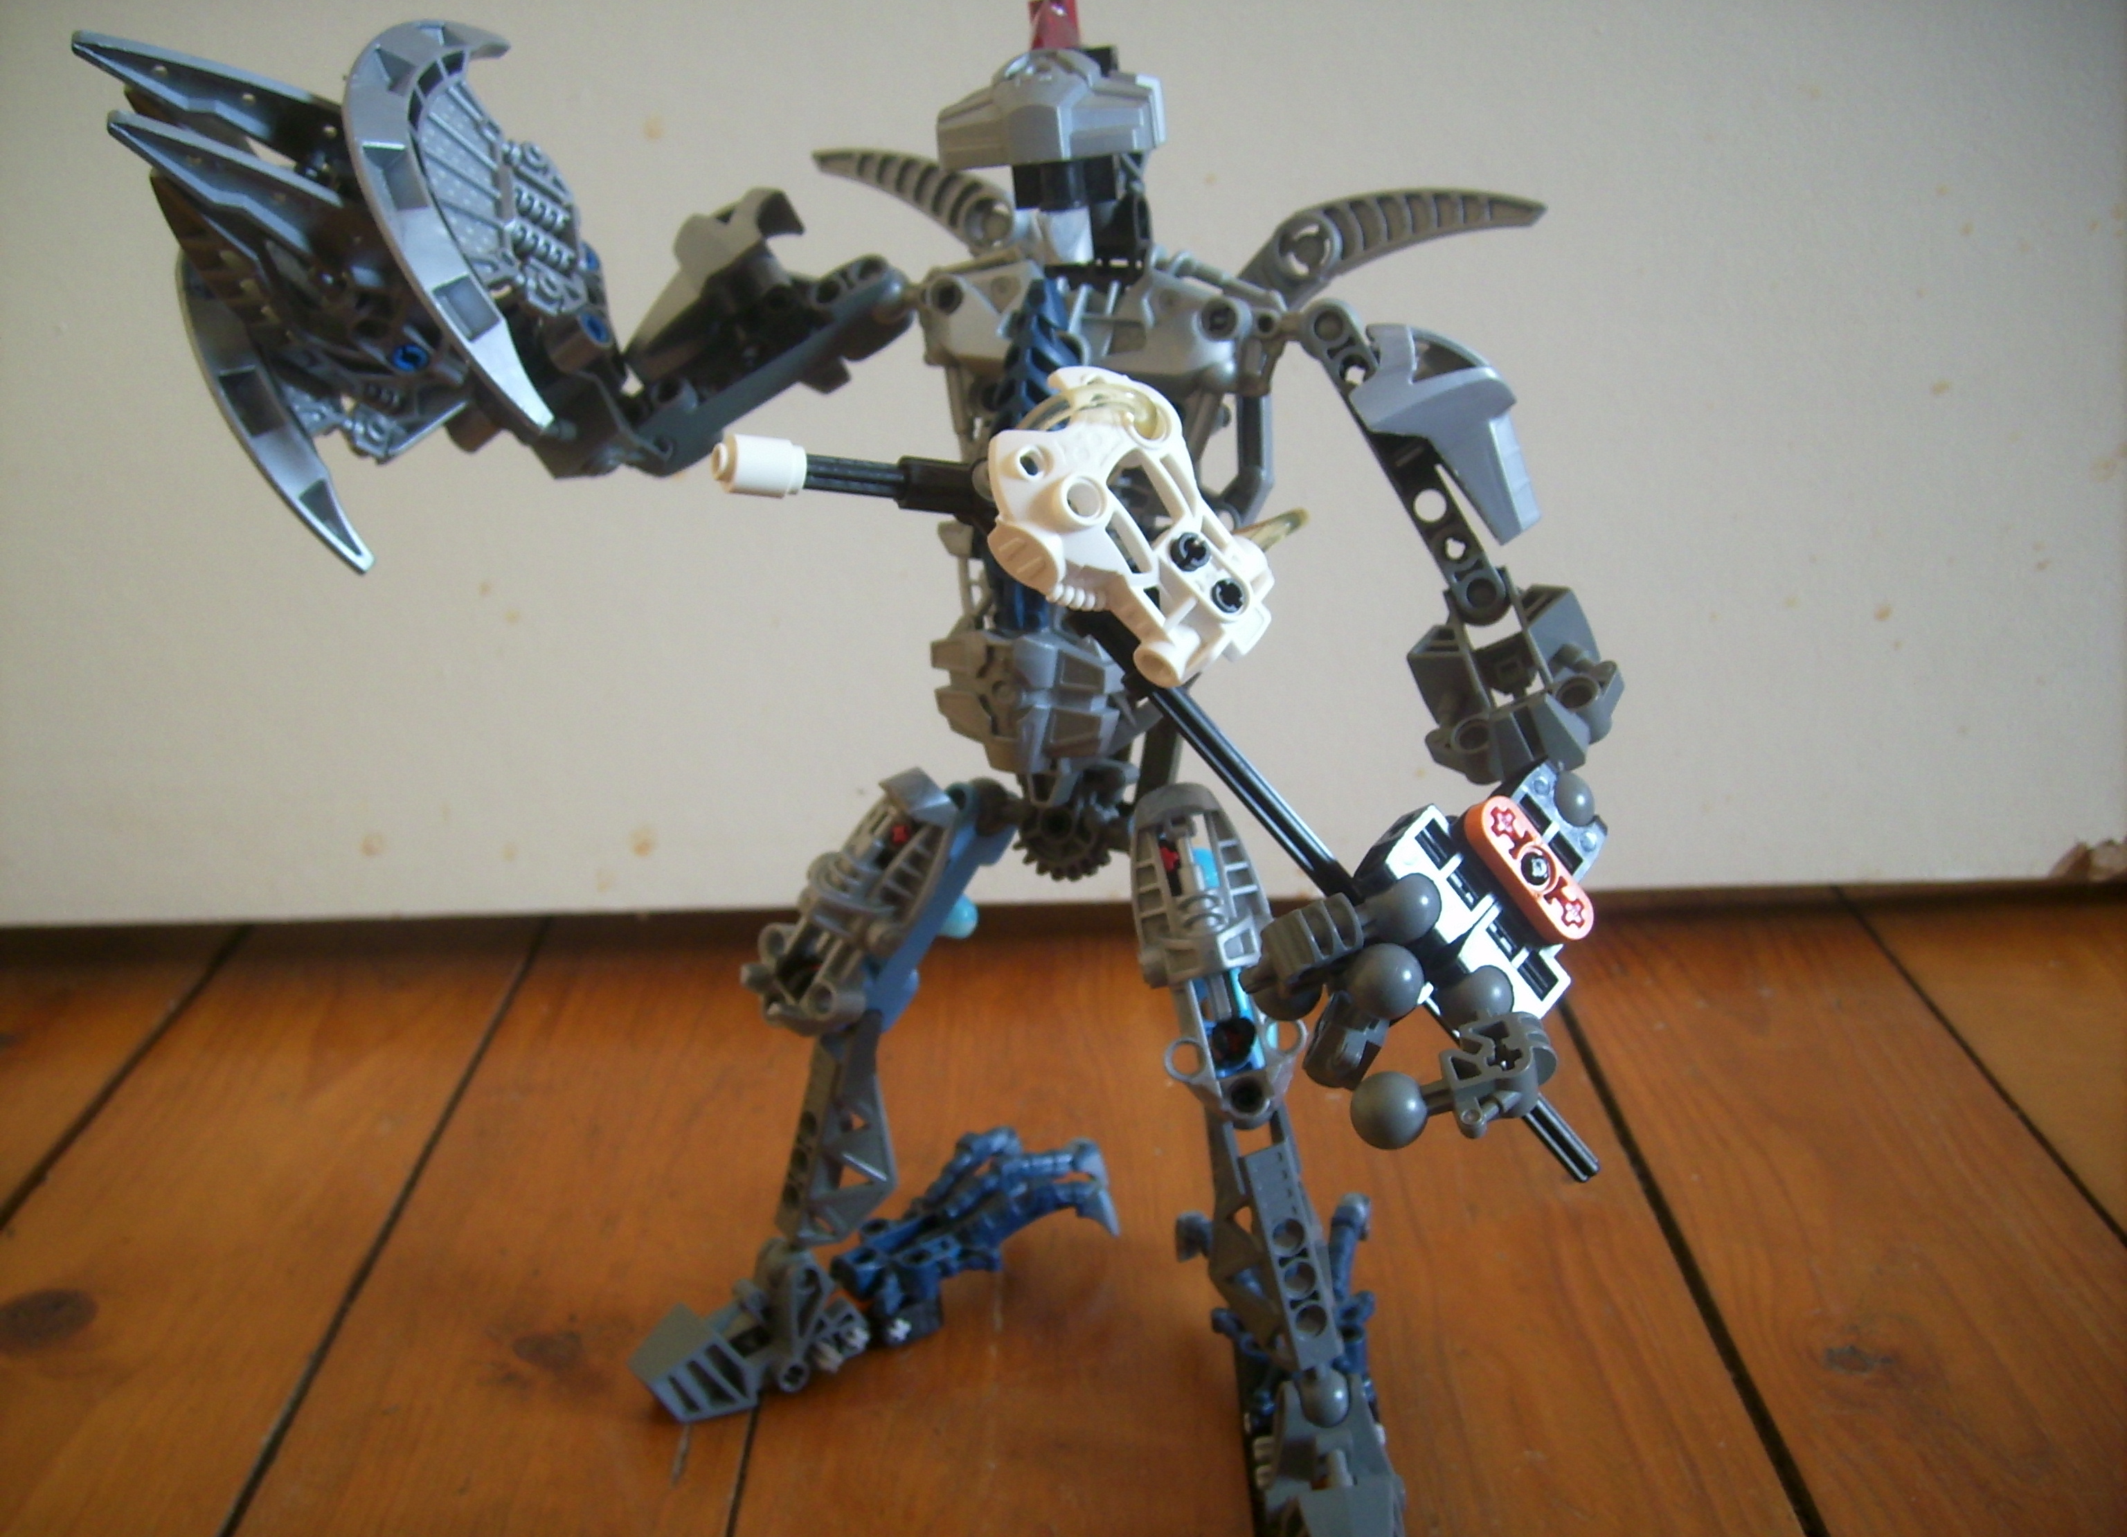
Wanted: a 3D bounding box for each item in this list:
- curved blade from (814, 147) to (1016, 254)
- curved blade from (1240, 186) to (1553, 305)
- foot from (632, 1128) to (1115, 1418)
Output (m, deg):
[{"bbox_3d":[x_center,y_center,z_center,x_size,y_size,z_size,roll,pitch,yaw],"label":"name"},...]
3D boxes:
[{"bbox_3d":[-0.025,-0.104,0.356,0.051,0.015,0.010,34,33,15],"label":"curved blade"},{"bbox_3d":[0.052,-0.089,0.325,0.055,0.016,0.010,-15,15,25],"label":"curved blade"},{"bbox_3d":[-0.038,0.103,0.411,0.105,0.032,0.033,-16,27,-32],"label":"foot"}]

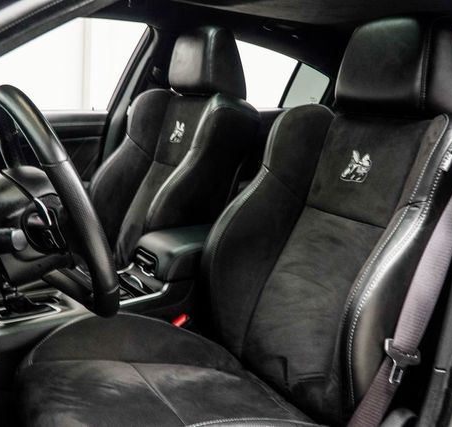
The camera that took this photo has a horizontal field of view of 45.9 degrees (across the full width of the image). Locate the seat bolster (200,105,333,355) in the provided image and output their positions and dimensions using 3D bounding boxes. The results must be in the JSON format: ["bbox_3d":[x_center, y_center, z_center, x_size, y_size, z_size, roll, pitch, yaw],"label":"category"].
[{"bbox_3d":[0.076,0.019,1.363,0.180,0.635,0.137,22,-2,-43],"label":"seat bolster"}]

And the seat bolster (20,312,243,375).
[{"bbox_3d":[-0.174,0.307,1.230,0.560,0.130,0.120,13,4,-43],"label":"seat bolster"}]

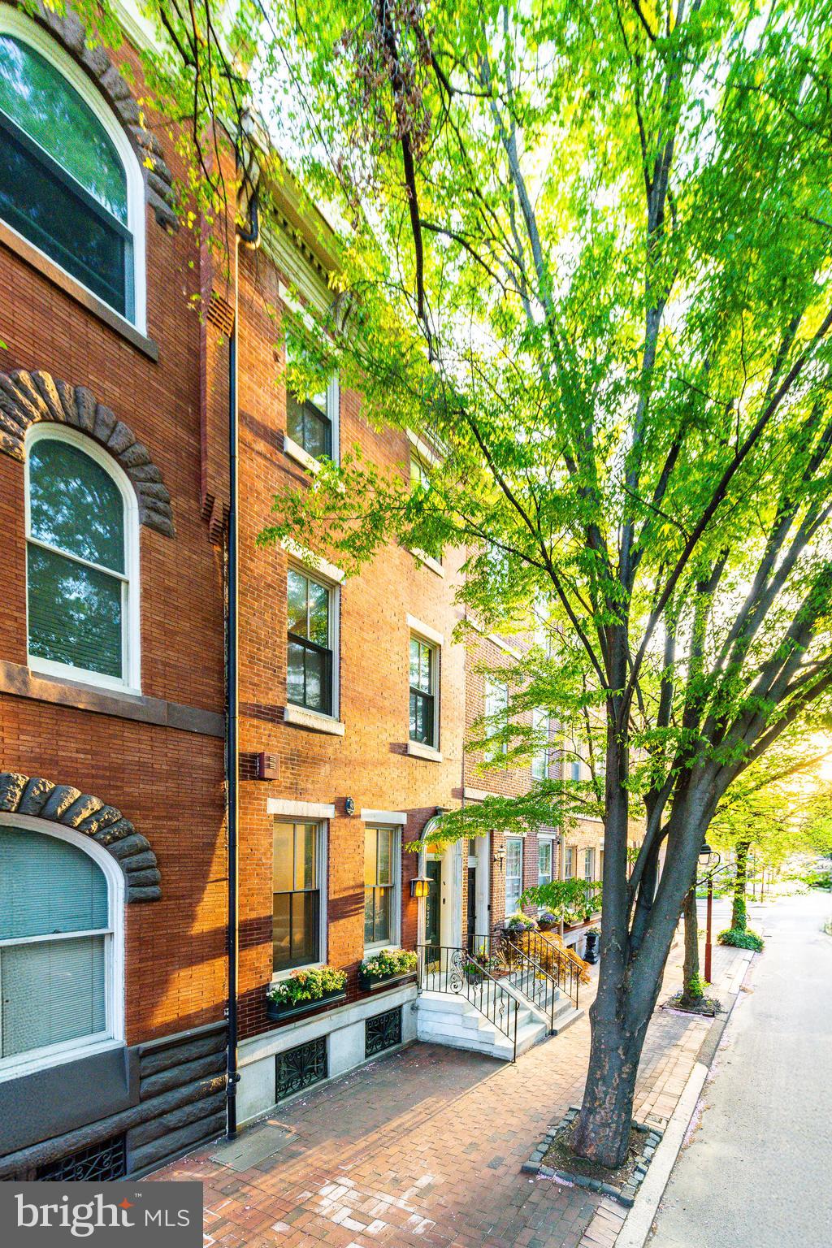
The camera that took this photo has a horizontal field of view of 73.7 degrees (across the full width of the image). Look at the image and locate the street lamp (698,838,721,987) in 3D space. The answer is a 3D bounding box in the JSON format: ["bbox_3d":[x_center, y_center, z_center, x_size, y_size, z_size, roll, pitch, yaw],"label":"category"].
[{"bbox_3d":[6.988,6.834,13.200,0.520,3.450,0.420,-4,-10,34],"label":"street lamp"}]

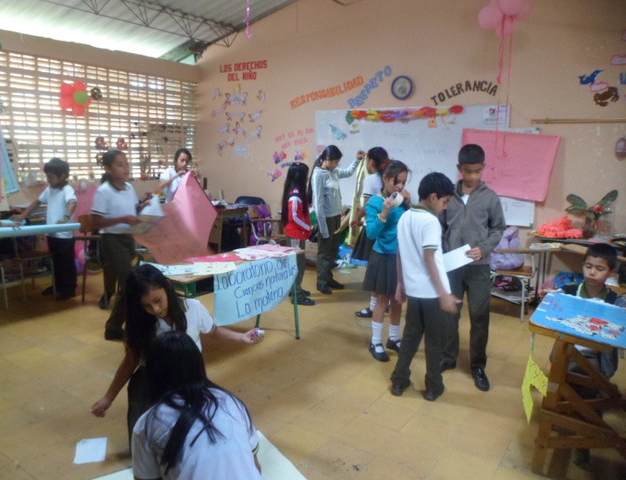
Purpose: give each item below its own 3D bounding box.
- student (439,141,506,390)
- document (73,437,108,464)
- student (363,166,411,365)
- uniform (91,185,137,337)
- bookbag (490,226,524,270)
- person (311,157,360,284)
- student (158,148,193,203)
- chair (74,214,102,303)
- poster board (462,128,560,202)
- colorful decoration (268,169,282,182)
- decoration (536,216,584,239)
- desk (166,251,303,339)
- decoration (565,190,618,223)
[{"bbox_3d":[1.008,0.163,3.039,0.450,1.510,0.340,4,11,15],"label":"student"},{"bbox_3d":[-1.076,1.014,2.328,0.135,0.010,0.200,-2,11,-17],"label":"document"},{"bbox_3d":[0.534,0.139,3.441,0.420,1.385,0.340,-8,14,-41],"label":"student"},{"bbox_3d":[-1.638,0.093,4.011,0.360,1.155,0.420,3,11,11],"label":"uniform"},{"bbox_3d":[1.753,0.062,4.353,0.330,0.380,0.260,4,11,15],"label":"bookbag"},{"bbox_3d":[0.246,-0.211,4.909,0.480,1.470,0.430,9,13,37],"label":"person"},{"bbox_3d":[-1.608,-0.343,5.617,0.420,1.420,0.360,-4,12,-25],"label":"student"},{"bbox_3d":[-2.068,0.146,4.572,0.540,0.830,0.480,1,11,0],"label":"chair"},{"bbox_3d":[1.916,-0.761,4.845,0.922,0.631,0.020,15,17,32],"label":"poster board"},{"bbox_3d":[-0.523,-0.872,6.527,0.230,0.180,0.020,8,13,34],"label":"colorful decoration"},{"bbox_3d":[2.226,-0.099,4.341,0.380,0.165,0.310,8,13,34],"label":"decoration"},{"bbox_3d":[-0.605,0.478,3.424,0.480,0.690,1.139,8,13,37],"label":"desk"},{"bbox_3d":[2.444,-0.294,4.218,0.440,0.280,0.280,8,13,34],"label":"decoration"}]

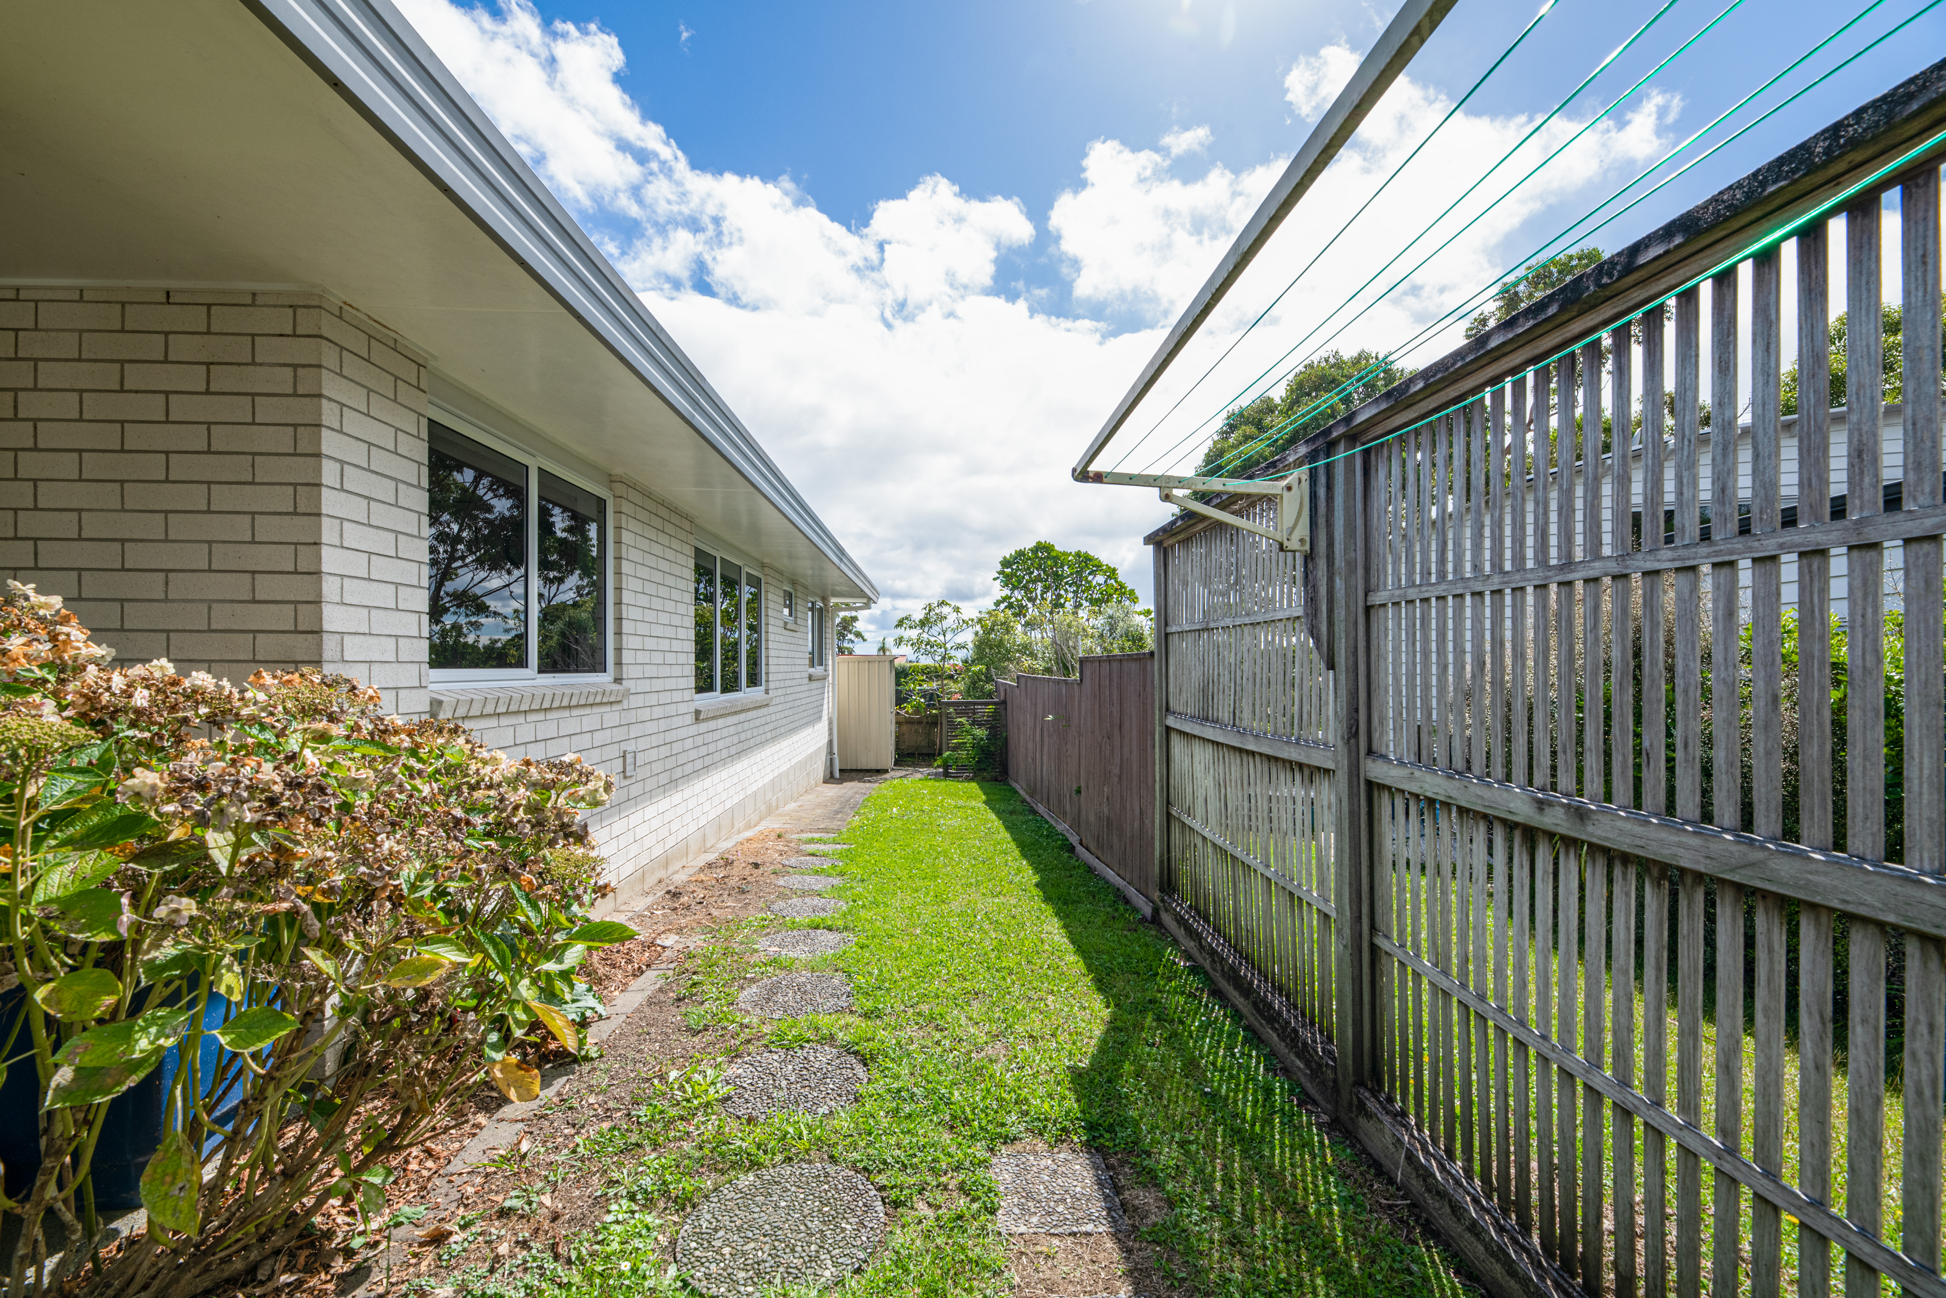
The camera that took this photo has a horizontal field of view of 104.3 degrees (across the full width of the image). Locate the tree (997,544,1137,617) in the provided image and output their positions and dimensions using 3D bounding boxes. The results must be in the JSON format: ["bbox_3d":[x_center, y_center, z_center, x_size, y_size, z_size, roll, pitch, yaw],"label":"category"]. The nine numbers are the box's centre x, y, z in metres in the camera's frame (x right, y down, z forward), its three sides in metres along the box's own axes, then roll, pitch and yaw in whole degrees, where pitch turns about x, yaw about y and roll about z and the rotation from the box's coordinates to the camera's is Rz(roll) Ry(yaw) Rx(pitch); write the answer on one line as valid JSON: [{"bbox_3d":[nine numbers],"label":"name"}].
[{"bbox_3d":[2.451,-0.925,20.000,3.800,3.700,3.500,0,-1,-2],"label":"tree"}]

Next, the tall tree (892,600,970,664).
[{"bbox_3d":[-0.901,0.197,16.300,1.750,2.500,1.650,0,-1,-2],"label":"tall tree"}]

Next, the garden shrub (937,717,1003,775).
[{"bbox_3d":[-0.035,1.540,11.900,1.050,0.950,0.850,0,-1,0],"label":"garden shrub"}]

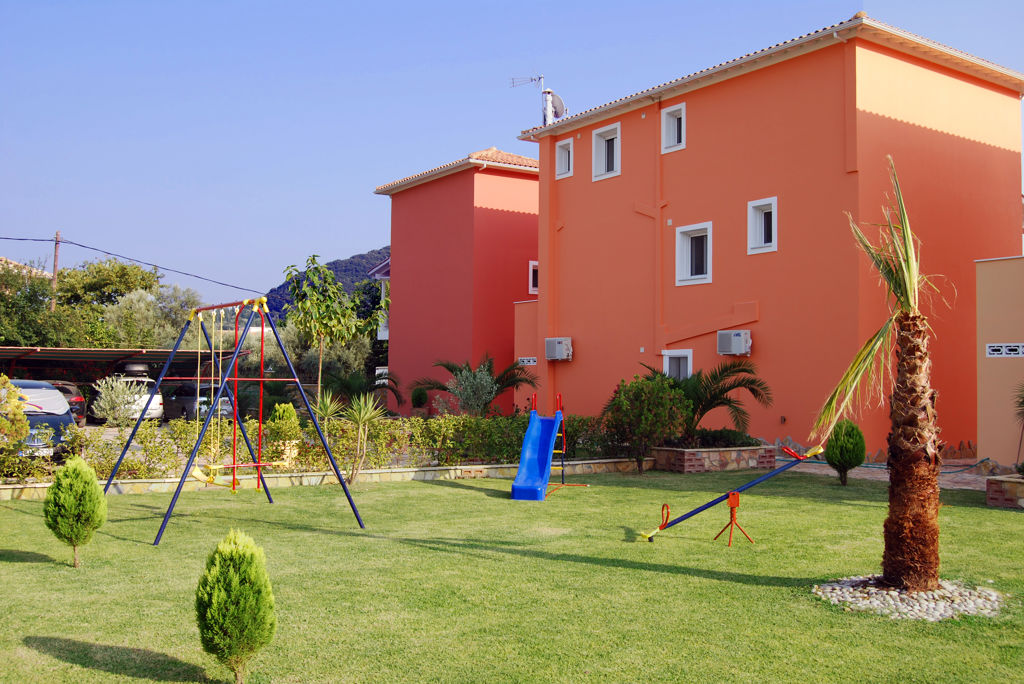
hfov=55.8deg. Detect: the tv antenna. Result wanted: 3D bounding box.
[{"bbox_3d":[0.770,-6.999,28.100,1.550,1.550,0.800,0,-2,15],"label":"tv antenna"}]

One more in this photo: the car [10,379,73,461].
[{"bbox_3d":[-8.597,1.407,16.999,1.650,1.500,3.750,2,-3,-33],"label":"car"}]

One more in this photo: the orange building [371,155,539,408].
[{"bbox_3d":[-0.636,-2.035,36.180,6.750,9.960,7.350,2,-3,-34],"label":"orange building"}]

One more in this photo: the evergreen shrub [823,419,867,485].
[{"bbox_3d":[5.114,1.690,14.888,0.630,1.000,0.630,1,-2,0],"label":"evergreen shrub"}]

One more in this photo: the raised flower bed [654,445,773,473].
[{"bbox_3d":[3.490,2.072,17.442,2.120,0.410,1.300,2,-3,-32],"label":"raised flower bed"}]

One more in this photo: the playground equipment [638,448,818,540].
[{"bbox_3d":[2.137,1.461,9.400,1.770,0.970,0.420,1,-2,0],"label":"playground equipment"}]

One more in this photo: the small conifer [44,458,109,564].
[{"bbox_3d":[-3.575,1.391,7.916,0.499,0.908,0.470,1,-2,-24],"label":"small conifer"}]

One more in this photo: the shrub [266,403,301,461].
[{"bbox_3d":[-3.504,1.389,14.773,0.550,0.931,0.560,1,-2,-13],"label":"shrub"}]

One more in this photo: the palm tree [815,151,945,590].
[{"bbox_3d":[2.830,0.206,7.532,1.000,3.360,0.950,1,-2,0],"label":"palm tree"}]

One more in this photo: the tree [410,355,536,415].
[{"bbox_3d":[-0.978,1.406,25.490,3.200,2.100,3.000,1,-2,0],"label":"tree"}]

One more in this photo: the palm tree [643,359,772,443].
[{"bbox_3d":[3.471,1.115,17.538,2.429,1.559,2.100,0,-2,11],"label":"palm tree"}]

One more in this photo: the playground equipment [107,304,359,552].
[{"bbox_3d":[-3.119,0.757,10.517,2.143,2.377,2.418,2,-3,-36],"label":"playground equipment"}]

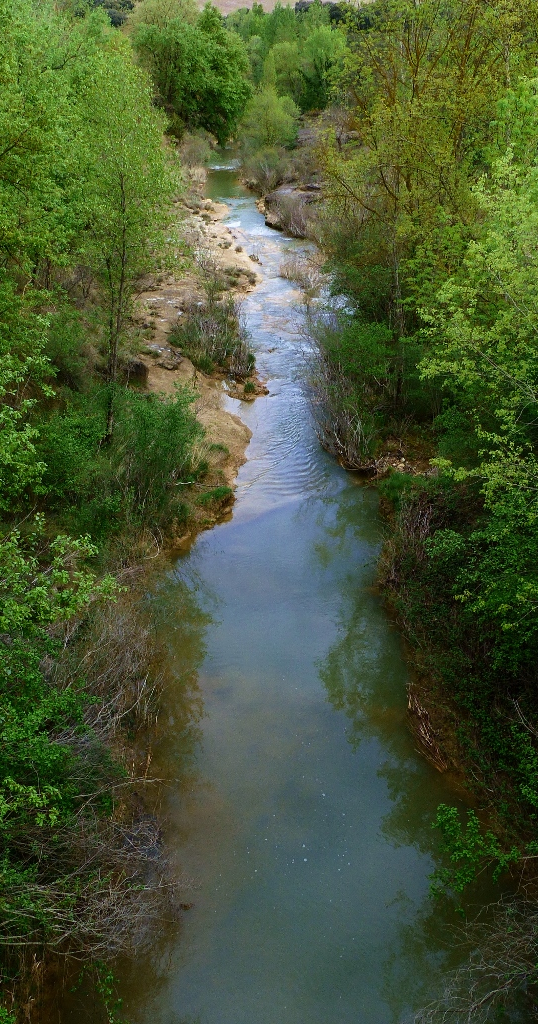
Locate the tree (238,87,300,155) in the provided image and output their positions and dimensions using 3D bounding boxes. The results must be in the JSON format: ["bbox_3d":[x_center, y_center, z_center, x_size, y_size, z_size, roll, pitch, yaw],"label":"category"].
[{"bbox_3d":[0.030,-23.920,61.510,3.670,3.880,3.500,0,25,0],"label":"tree"}]

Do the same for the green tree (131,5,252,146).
[{"bbox_3d":[-4.730,-27.070,62.200,7.300,7.980,7.000,0,25,0],"label":"green tree"}]

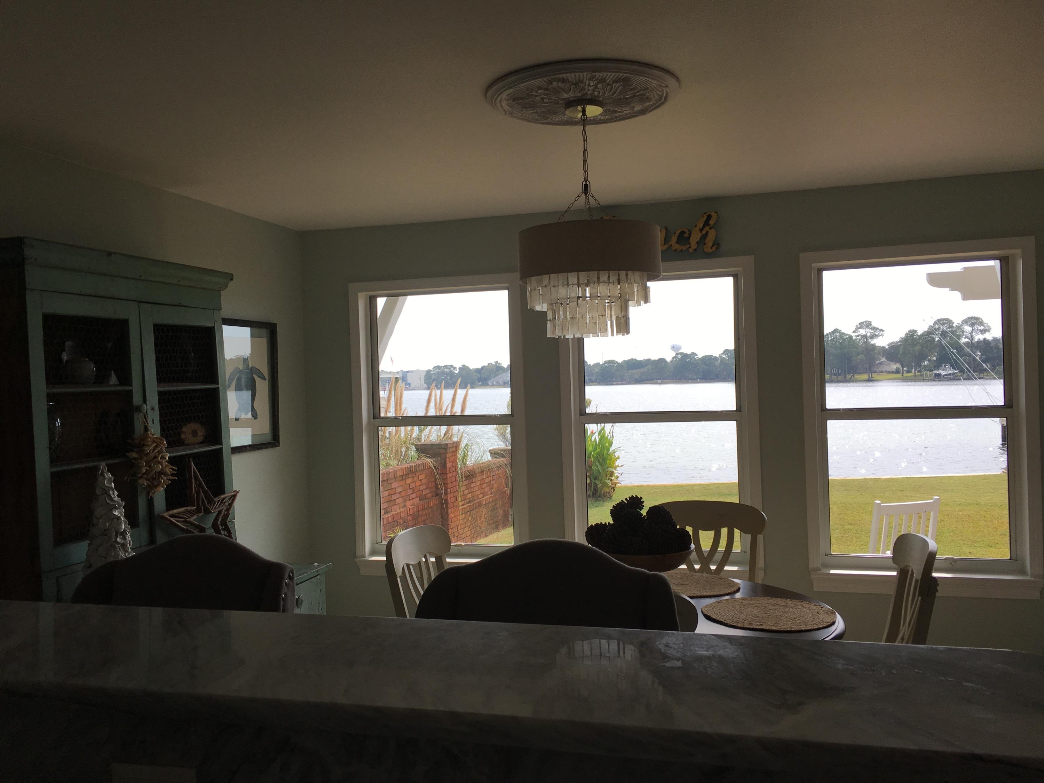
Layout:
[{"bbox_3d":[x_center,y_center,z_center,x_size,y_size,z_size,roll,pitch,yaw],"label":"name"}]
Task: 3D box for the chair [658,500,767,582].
[{"bbox_3d":[0.747,0.975,3.545,0.500,0.995,0.550,-1,1,16],"label":"chair"}]

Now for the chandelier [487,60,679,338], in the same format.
[{"bbox_3d":[0.200,-0.557,2.784,0.610,0.775,0.610,-1,1,16],"label":"chandelier"}]

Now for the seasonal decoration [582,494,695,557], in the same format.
[{"bbox_3d":[0.395,0.453,2.950,0.360,0.200,0.340,-1,1,16],"label":"seasonal decoration"}]

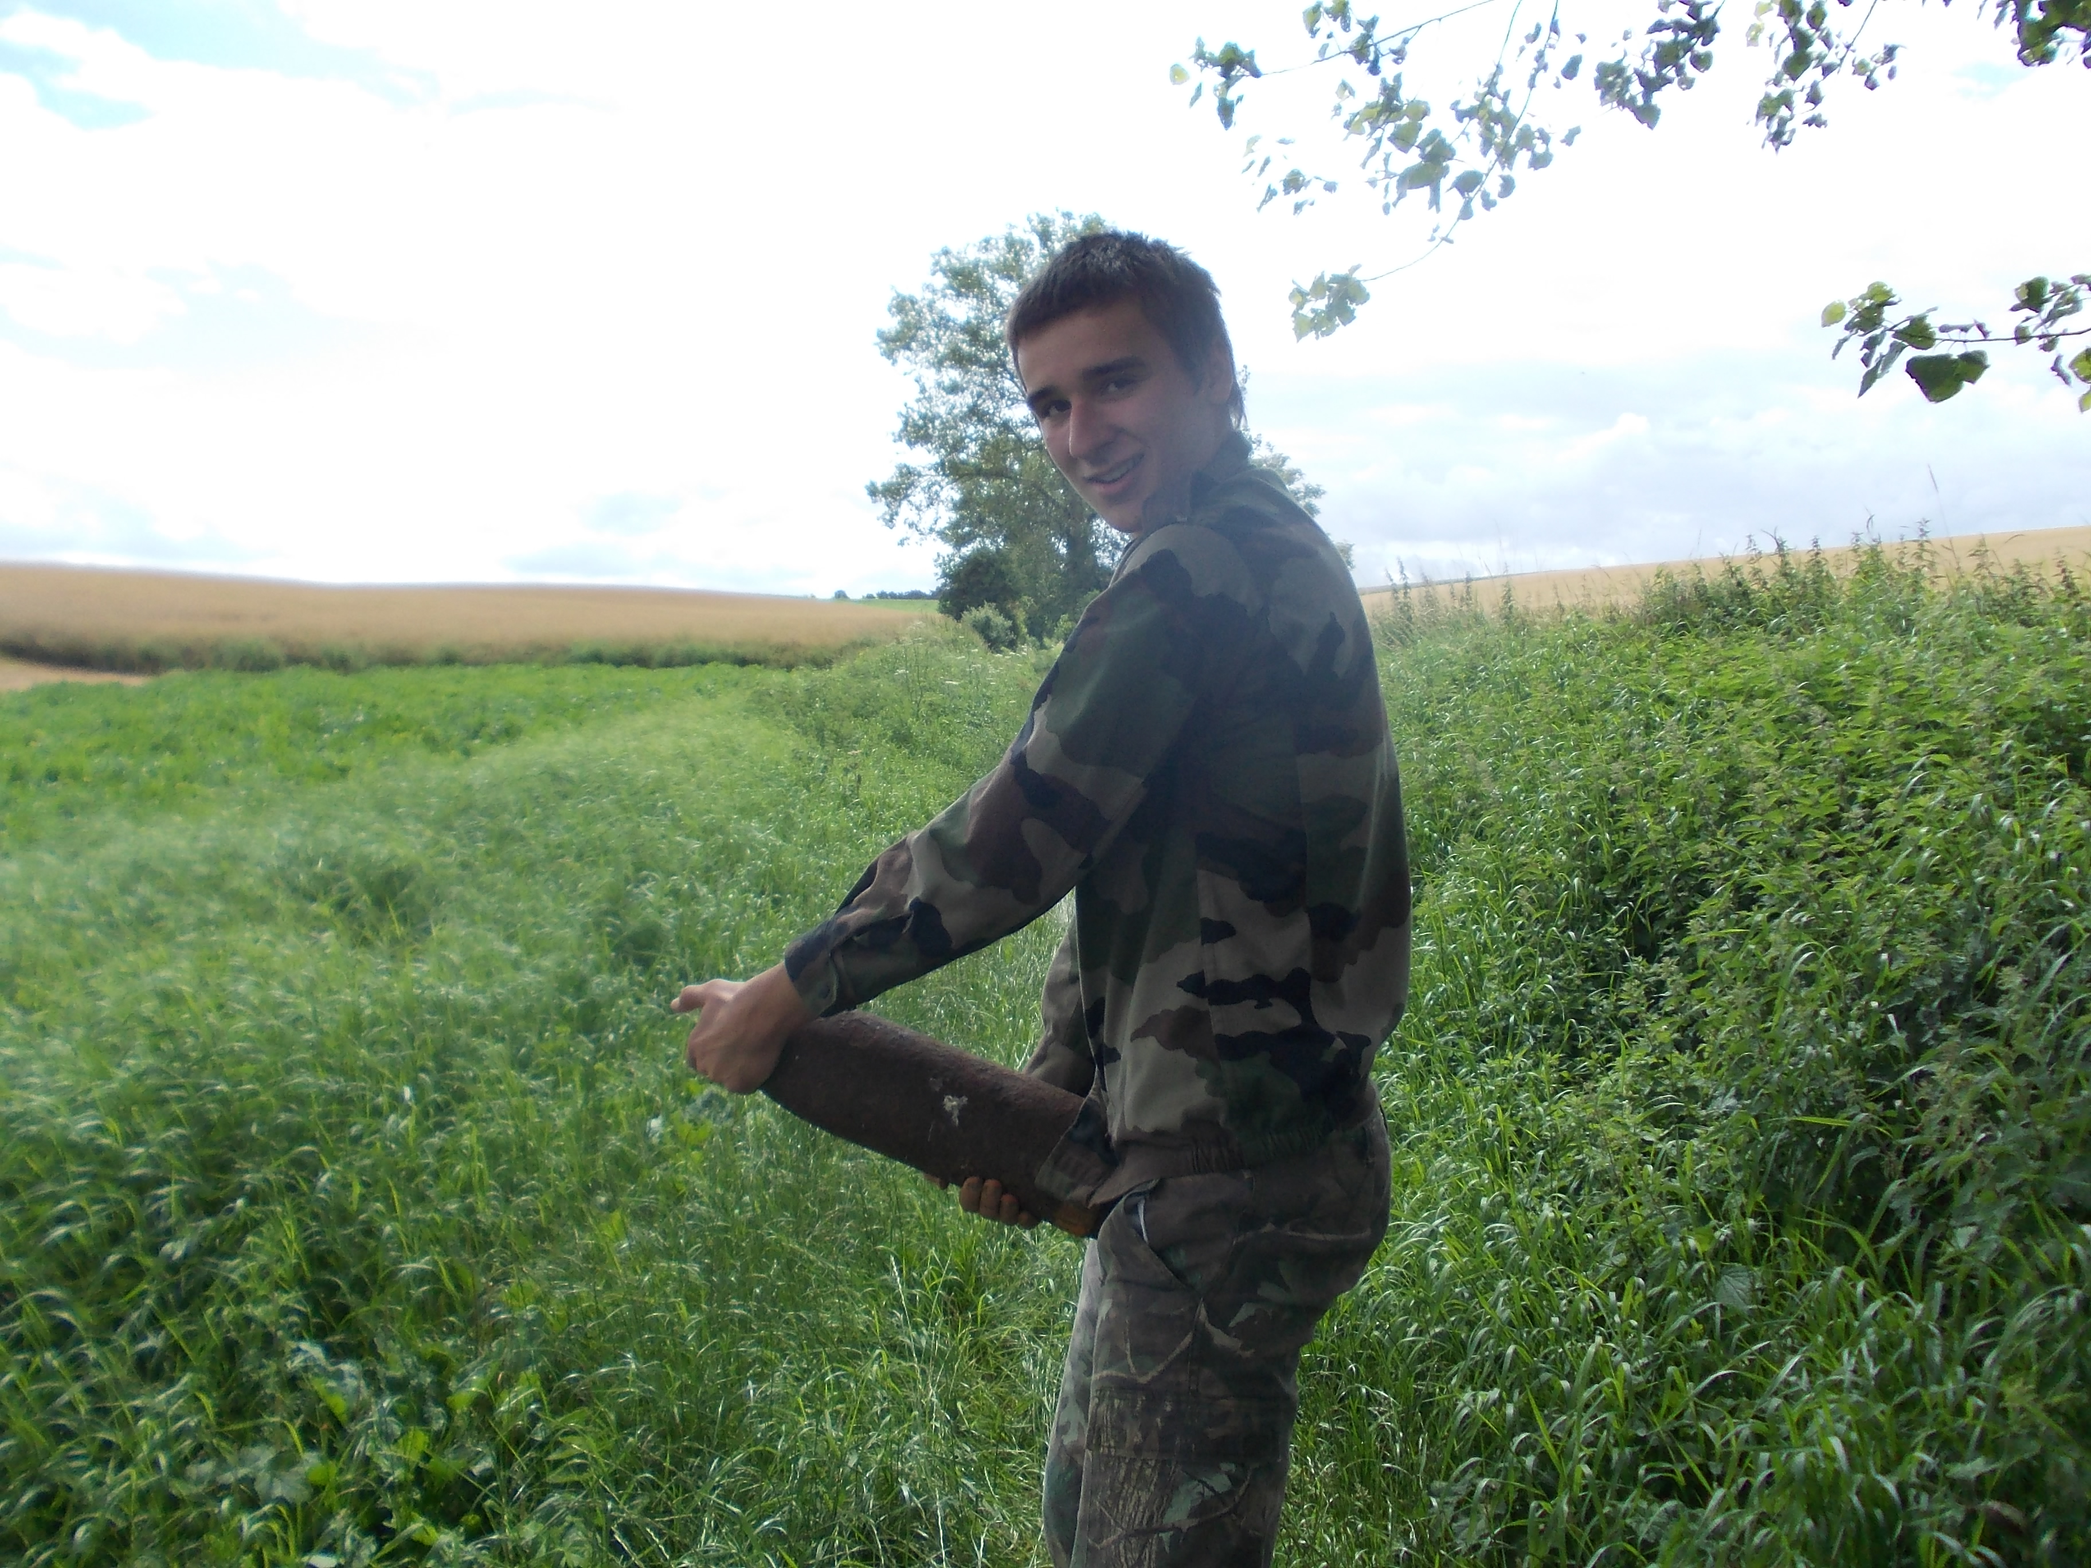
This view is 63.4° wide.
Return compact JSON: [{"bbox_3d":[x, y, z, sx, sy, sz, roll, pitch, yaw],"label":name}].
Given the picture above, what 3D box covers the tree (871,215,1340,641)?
[{"bbox_3d":[1.480,-8.820,42.300,11.300,10.600,10.200,0,6,0],"label":"tree"}]

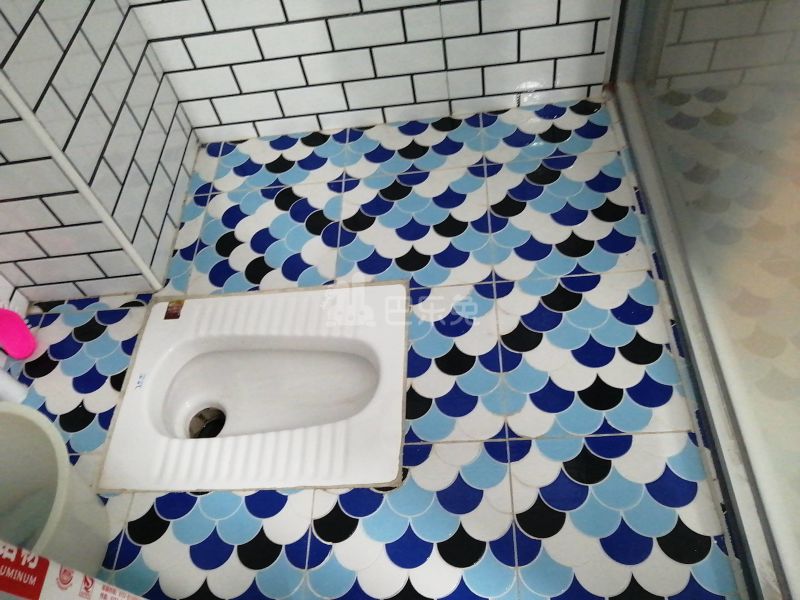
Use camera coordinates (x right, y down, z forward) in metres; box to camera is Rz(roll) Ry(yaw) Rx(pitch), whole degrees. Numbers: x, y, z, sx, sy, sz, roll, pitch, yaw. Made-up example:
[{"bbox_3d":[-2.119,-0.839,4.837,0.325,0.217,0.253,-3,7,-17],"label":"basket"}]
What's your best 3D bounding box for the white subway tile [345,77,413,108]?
[{"bbox_3d":[-0.045,-0.462,1.335,0.149,0.071,0.010,-4,55,7],"label":"white subway tile"}]

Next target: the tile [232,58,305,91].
[{"bbox_3d":[-0.279,-0.485,1.294,0.148,0.071,0.010,-4,55,7],"label":"tile"}]

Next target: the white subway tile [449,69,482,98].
[{"bbox_3d":[0.142,-0.474,1.306,0.074,0.071,0.010,-4,55,7],"label":"white subway tile"}]

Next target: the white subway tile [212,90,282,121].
[{"bbox_3d":[-0.343,-0.438,1.363,0.148,0.071,0.010,-4,55,7],"label":"white subway tile"}]

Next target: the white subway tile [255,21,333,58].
[{"bbox_3d":[-0.214,-0.532,1.226,0.148,0.071,0.010,-4,55,7],"label":"white subway tile"}]

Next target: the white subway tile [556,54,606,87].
[{"bbox_3d":[0.383,-0.491,1.286,0.100,0.071,0.010,-4,55,7],"label":"white subway tile"}]

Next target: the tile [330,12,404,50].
[{"bbox_3d":[-0.064,-0.543,1.208,0.148,0.071,0.010,-4,55,7],"label":"tile"}]

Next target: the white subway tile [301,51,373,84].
[{"bbox_3d":[-0.131,-0.503,1.296,0.150,0.071,0.009,-4,54,7],"label":"white subway tile"}]

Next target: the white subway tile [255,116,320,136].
[{"bbox_3d":[-0.264,-0.415,1.421,0.150,0.041,0.009,-4,54,7],"label":"white subway tile"}]

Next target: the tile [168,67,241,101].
[{"bbox_3d":[-0.431,-0.482,1.332,0.144,0.071,0.009,-4,54,7],"label":"tile"}]

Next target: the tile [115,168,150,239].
[{"bbox_3d":[-0.506,-0.185,1.132,0.009,0.071,0.150,-5,54,6],"label":"tile"}]

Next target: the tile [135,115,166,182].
[{"bbox_3d":[-0.507,-0.310,1.217,0.010,0.071,0.149,-5,55,6],"label":"tile"}]

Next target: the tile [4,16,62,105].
[{"bbox_3d":[-0.548,-0.357,0.893,0.009,0.071,0.150,-5,54,6],"label":"tile"}]

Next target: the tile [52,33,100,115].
[{"bbox_3d":[-0.537,-0.372,0.994,0.010,0.071,0.148,-4,55,7],"label":"tile"}]

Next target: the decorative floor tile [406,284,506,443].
[{"bbox_3d":[0.091,0.099,1.023,0.160,0.010,0.298,-4,55,7],"label":"decorative floor tile"}]

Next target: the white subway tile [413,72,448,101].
[{"bbox_3d":[0.068,-0.468,1.315,0.074,0.071,0.010,-4,55,7],"label":"white subway tile"}]

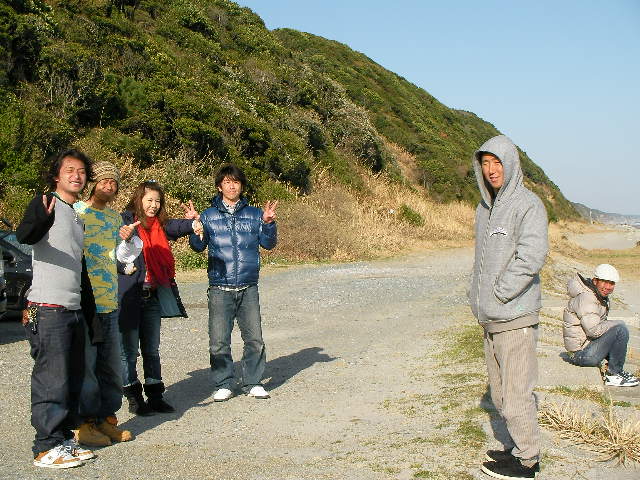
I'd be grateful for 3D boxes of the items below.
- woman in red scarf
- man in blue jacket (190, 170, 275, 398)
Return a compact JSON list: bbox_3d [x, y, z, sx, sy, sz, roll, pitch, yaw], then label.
[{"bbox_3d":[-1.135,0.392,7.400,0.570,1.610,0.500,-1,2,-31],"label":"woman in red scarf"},{"bbox_3d":[-0.645,0.313,7.840,0.640,1.735,0.400,0,1,-7],"label":"man in blue jacket"}]

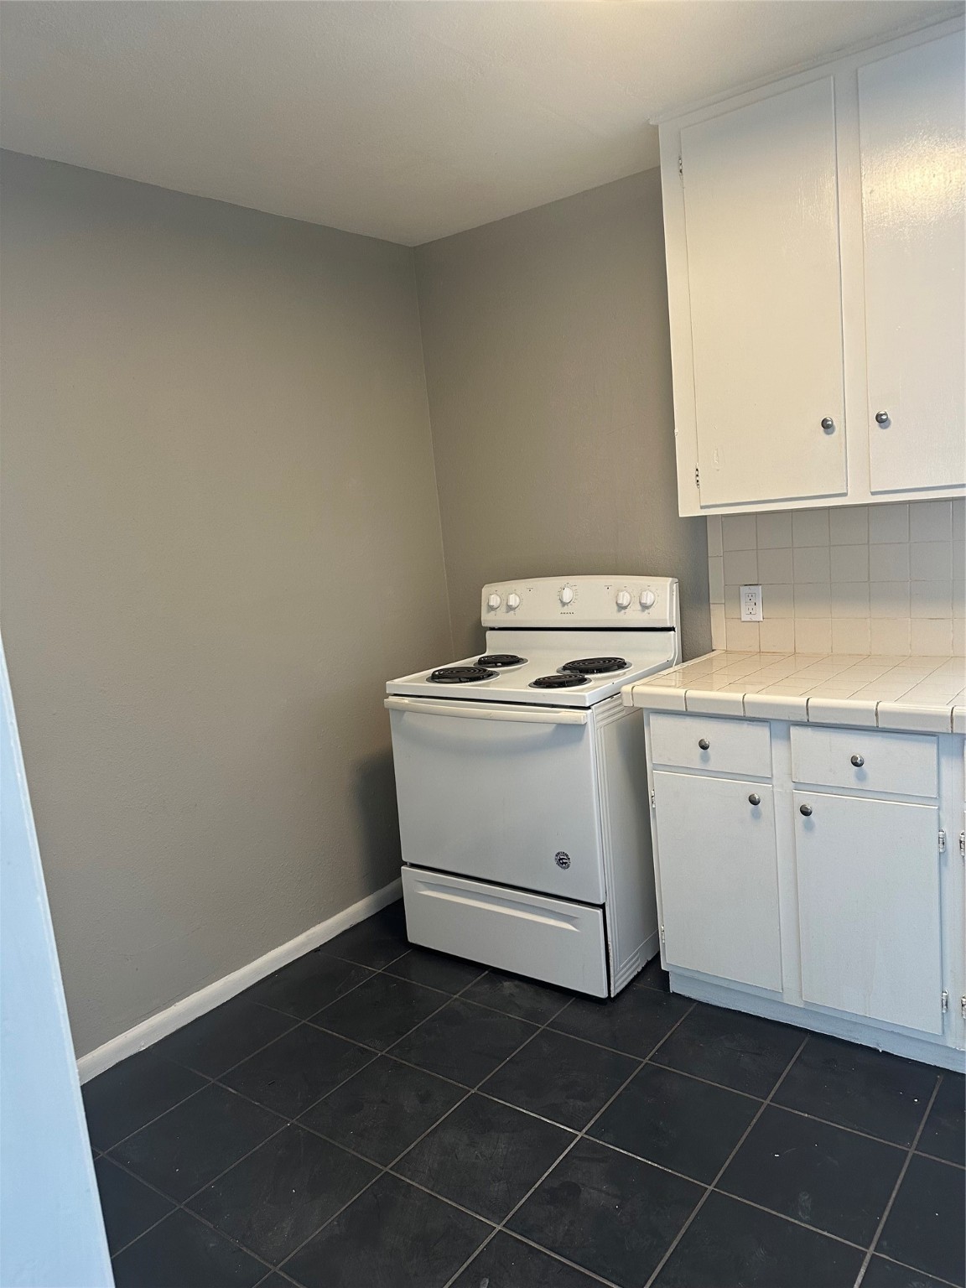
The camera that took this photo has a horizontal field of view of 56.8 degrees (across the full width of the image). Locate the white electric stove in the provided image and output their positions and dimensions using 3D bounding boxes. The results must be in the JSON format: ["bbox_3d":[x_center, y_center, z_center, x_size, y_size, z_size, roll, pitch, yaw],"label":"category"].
[{"bbox_3d":[0.193,0.399,2.932,0.757,1.185,0.662,1,10,38],"label":"white electric stove"}]

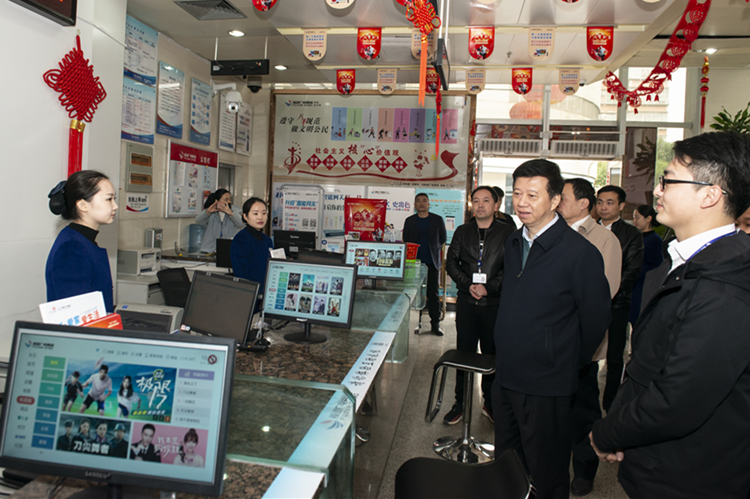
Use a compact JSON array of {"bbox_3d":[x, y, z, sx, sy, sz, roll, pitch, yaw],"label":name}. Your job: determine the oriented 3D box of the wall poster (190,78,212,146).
[{"bbox_3d":[-2.205,-1.732,6.383,0.020,0.765,0.515,3,5,9],"label":"wall poster"}]

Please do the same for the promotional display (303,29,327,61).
[{"bbox_3d":[-0.640,-2.192,5.355,0.267,0.335,0.010,3,5,9],"label":"promotional display"}]

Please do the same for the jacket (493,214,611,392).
[{"bbox_3d":[0.670,0.214,1.909,0.310,0.690,0.500,0,6,-31],"label":"jacket"}]

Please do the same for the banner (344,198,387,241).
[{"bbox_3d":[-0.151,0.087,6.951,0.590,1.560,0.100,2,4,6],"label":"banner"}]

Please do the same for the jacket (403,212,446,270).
[{"bbox_3d":[0.607,-0.103,6.093,0.520,0.700,0.280,3,5,7],"label":"jacket"}]

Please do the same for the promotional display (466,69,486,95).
[{"bbox_3d":[1.276,-2.105,6.280,0.255,0.330,0.012,3,4,8],"label":"promotional display"}]

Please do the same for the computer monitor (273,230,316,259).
[{"bbox_3d":[-0.957,-0.026,5.973,0.510,0.370,0.180,4,5,10],"label":"computer monitor"}]

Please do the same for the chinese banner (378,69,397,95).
[{"bbox_3d":[0.149,-2.172,6.480,0.255,0.330,0.012,3,4,8],"label":"chinese banner"}]

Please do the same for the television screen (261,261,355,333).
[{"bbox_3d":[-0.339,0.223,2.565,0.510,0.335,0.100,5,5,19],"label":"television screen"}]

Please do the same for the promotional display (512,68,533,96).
[{"bbox_3d":[1.711,-1.944,5.796,0.228,0.308,0.020,4,5,9],"label":"promotional display"}]

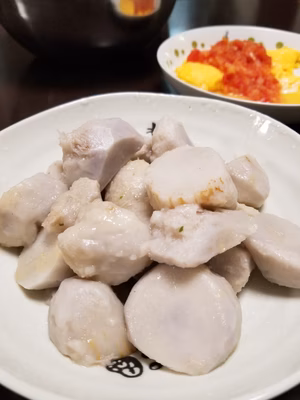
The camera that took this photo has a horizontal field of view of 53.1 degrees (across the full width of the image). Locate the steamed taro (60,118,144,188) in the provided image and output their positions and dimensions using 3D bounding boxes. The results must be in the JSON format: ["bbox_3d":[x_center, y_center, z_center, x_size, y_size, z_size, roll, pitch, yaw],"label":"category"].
[{"bbox_3d":[-0.032,-0.030,0.199,0.046,0.039,0.049,20,47,18],"label":"steamed taro"}]

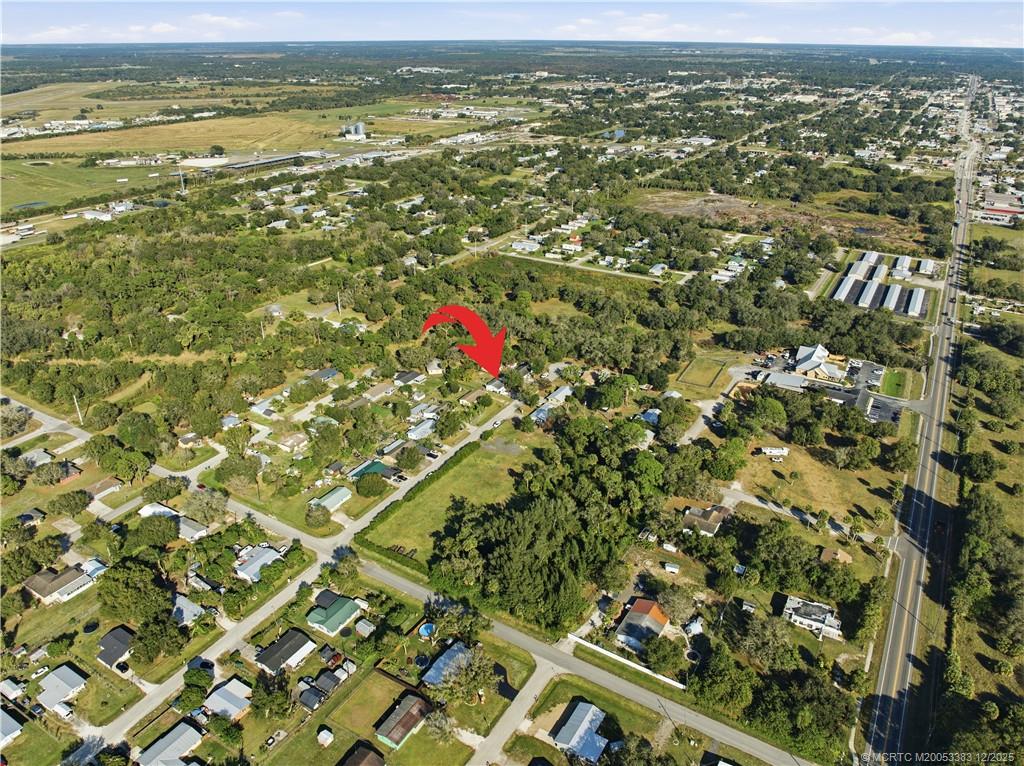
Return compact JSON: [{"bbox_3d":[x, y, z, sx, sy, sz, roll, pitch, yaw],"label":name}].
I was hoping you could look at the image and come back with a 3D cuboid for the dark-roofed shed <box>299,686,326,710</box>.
[{"bbox_3d":[-61.540,98.070,219.500,5.790,3.150,5.790,15,30,28],"label":"dark-roofed shed"}]

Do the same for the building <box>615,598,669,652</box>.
[{"bbox_3d":[45.890,85.630,249.190,13.800,4.600,22.500,15,30,28],"label":"building"}]

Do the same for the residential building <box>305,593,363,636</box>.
[{"bbox_3d":[-63.530,81.710,251.820,13.620,4.270,14.640,15,30,28],"label":"residential building"}]

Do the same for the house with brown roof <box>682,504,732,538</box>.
[{"bbox_3d":[83.060,58.220,305.940,16.000,4.600,18.200,15,30,28],"label":"house with brown roof"}]

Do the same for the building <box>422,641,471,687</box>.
[{"bbox_3d":[-20.380,93.070,233.850,8.100,4.200,18.900,15,30,28],"label":"building"}]

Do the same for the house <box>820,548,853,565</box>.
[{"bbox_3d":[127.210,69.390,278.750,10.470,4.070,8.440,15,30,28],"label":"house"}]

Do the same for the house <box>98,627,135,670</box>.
[{"bbox_3d":[-134.110,89.500,240.300,11.000,4.300,11.600,12,28,23],"label":"house"}]

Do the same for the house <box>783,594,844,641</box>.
[{"bbox_3d":[107.610,83.500,253.890,18.900,4.700,8.300,15,30,28],"label":"house"}]

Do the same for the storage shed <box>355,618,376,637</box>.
[{"bbox_3d":[-49.841,83.205,241.373,5.100,2.800,4.100,17,31,31],"label":"storage shed"}]

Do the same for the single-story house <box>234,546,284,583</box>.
[{"bbox_3d":[-98.880,71.190,278.150,15.000,4.400,15.000,15,30,28],"label":"single-story house"}]

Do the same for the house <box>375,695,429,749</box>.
[{"bbox_3d":[-32.320,101.300,211.900,8.640,4.170,15.650,15,30,28],"label":"house"}]

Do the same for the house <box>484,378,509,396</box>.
[{"bbox_3d":[-7.400,2.540,420.010,13.500,4.600,10.300,15,30,28],"label":"house"}]

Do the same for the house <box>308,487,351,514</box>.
[{"bbox_3d":[-79.880,51.390,314.240,11.890,4.070,15.350,15,30,28],"label":"house"}]

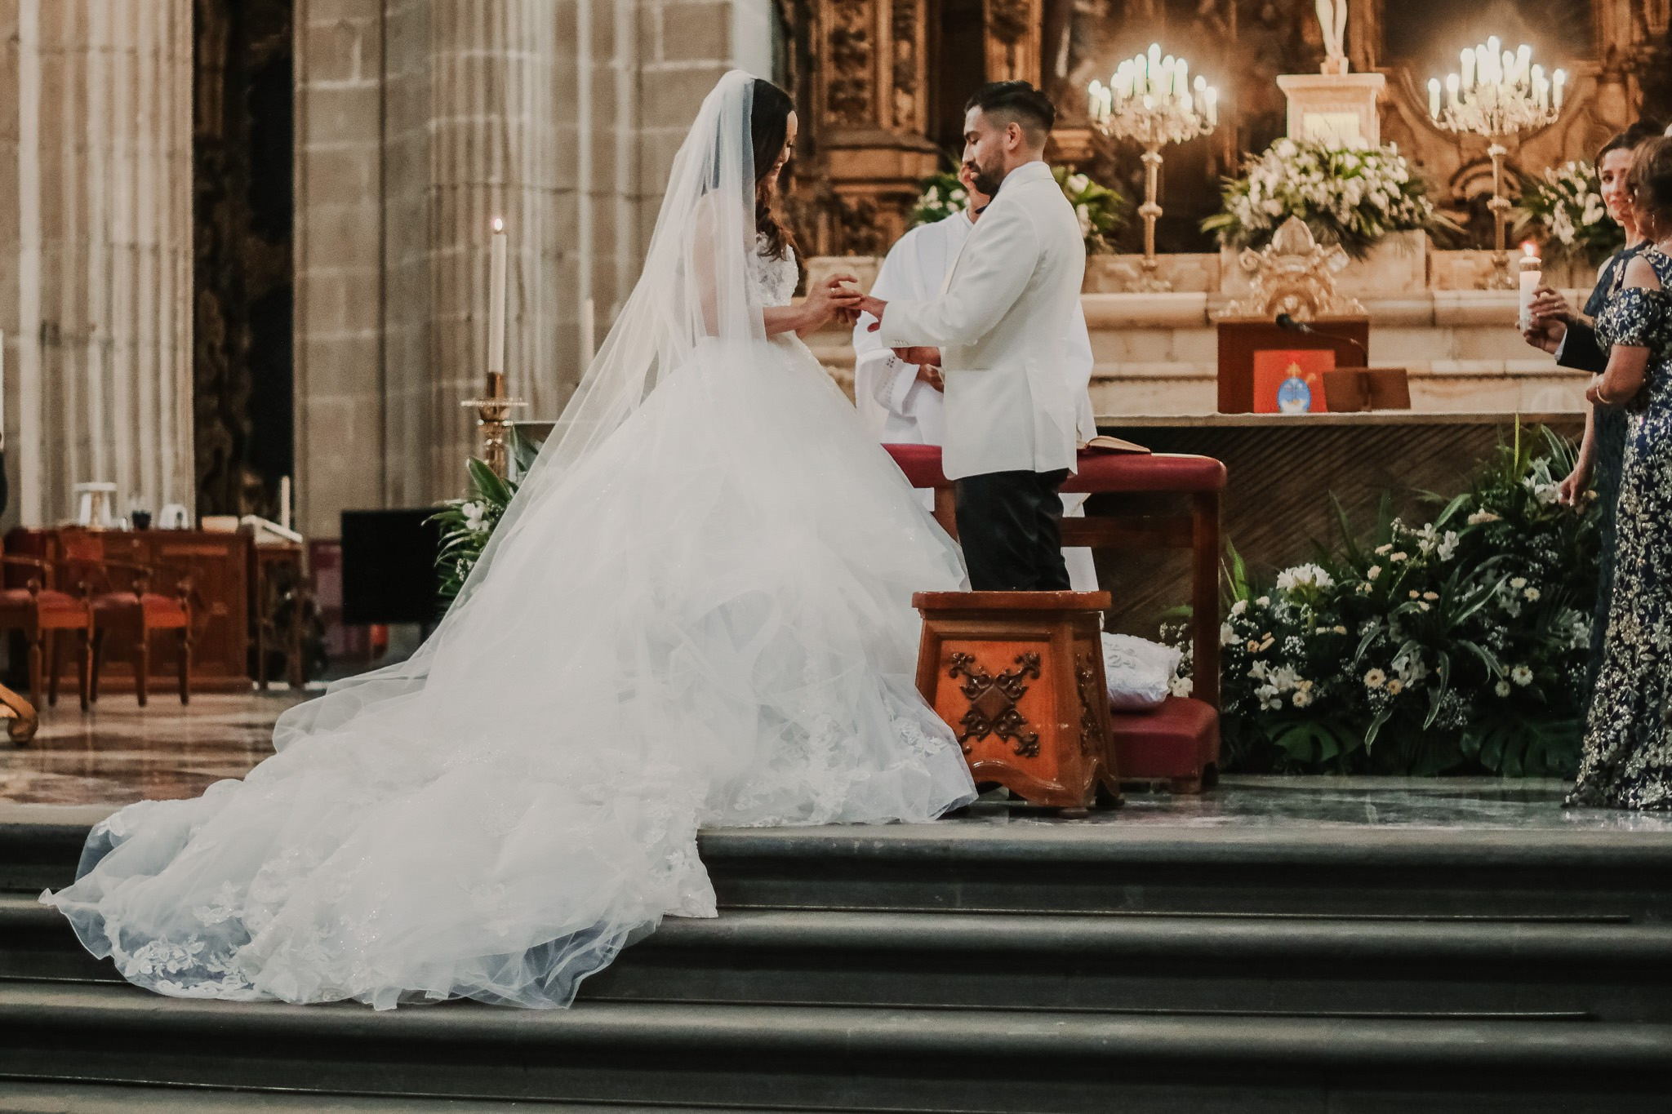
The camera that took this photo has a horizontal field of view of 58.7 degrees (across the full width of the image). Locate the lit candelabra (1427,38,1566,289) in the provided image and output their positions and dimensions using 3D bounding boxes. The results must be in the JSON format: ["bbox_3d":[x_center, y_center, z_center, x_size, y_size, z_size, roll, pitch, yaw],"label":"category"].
[{"bbox_3d":[3.438,-2.040,7.710,0.700,1.300,0.700,0,-1,4],"label":"lit candelabra"}]

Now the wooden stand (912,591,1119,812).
[{"bbox_3d":[0.425,0.330,3.480,0.430,0.495,0.370,0,-1,24],"label":"wooden stand"}]

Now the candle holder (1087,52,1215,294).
[{"bbox_3d":[1.670,-2.041,7.790,0.680,1.290,0.680,0,-1,4],"label":"candle holder"}]

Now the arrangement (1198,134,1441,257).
[{"bbox_3d":[2.554,-1.883,7.790,1.220,0.660,0.600,0,-1,4],"label":"arrangement"}]

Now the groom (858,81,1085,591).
[{"bbox_3d":[0.343,-0.283,3.606,0.550,1.750,0.500,0,-1,8],"label":"groom"}]

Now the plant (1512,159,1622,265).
[{"bbox_3d":[3.984,-1.781,7.689,0.900,0.580,0.550,0,-1,4],"label":"plant"}]

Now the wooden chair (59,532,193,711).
[{"bbox_3d":[-3.106,0.258,6.497,0.470,0.780,0.480,0,-1,15],"label":"wooden chair"}]

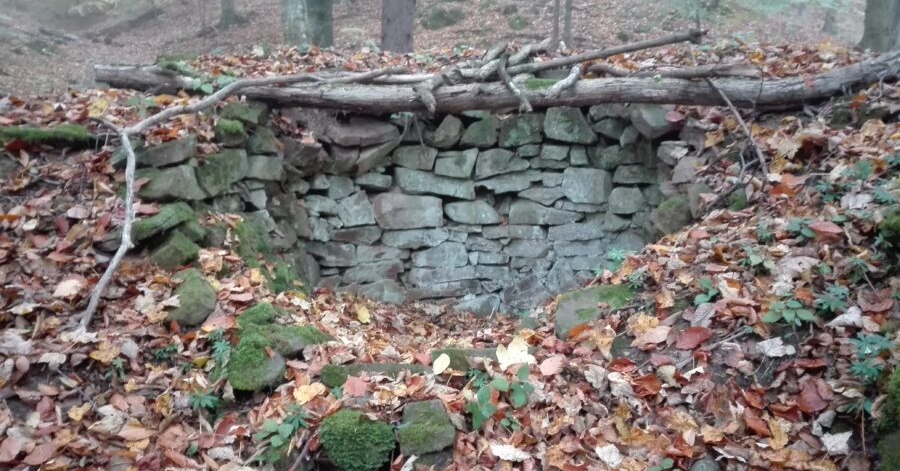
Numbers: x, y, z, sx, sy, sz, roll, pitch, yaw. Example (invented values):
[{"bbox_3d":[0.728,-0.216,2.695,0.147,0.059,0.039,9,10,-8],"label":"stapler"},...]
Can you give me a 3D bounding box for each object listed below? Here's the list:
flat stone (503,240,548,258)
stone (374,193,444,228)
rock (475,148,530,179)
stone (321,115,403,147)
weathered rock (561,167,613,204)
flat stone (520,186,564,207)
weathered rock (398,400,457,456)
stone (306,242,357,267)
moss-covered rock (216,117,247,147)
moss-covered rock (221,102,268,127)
[{"bbox_3d":[0.469,0.080,3.950,0.264,0.104,0.180,1,9,0],"label":"flat stone"},{"bbox_3d":[-0.252,-0.146,3.910,0.425,0.204,0.220,1,9,0],"label":"stone"},{"bbox_3d":[0.333,-0.457,4.089,0.343,0.198,0.220,0,11,0],"label":"rock"},{"bbox_3d":[-0.467,-0.548,3.395,0.395,0.154,0.270,0,12,0],"label":"stone"},{"bbox_3d":[0.755,-0.276,3.560,0.279,0.193,0.220,0,12,0],"label":"weathered rock"},{"bbox_3d":[0.558,-0.244,3.925,0.274,0.114,0.190,1,9,0],"label":"flat stone"},{"bbox_3d":[-0.067,0.575,1.930,0.168,0.125,0.140,1,9,0],"label":"weathered rock"},{"bbox_3d":[-0.718,0.115,3.900,0.295,0.147,0.200,-1,9,-10],"label":"stone"},{"bbox_3d":[-0.971,-0.456,2.917,0.145,0.135,0.150,0,3,0],"label":"moss-covered rock"},{"bbox_3d":[-0.944,-0.556,2.959,0.212,0.109,0.220,0,12,0],"label":"moss-covered rock"}]

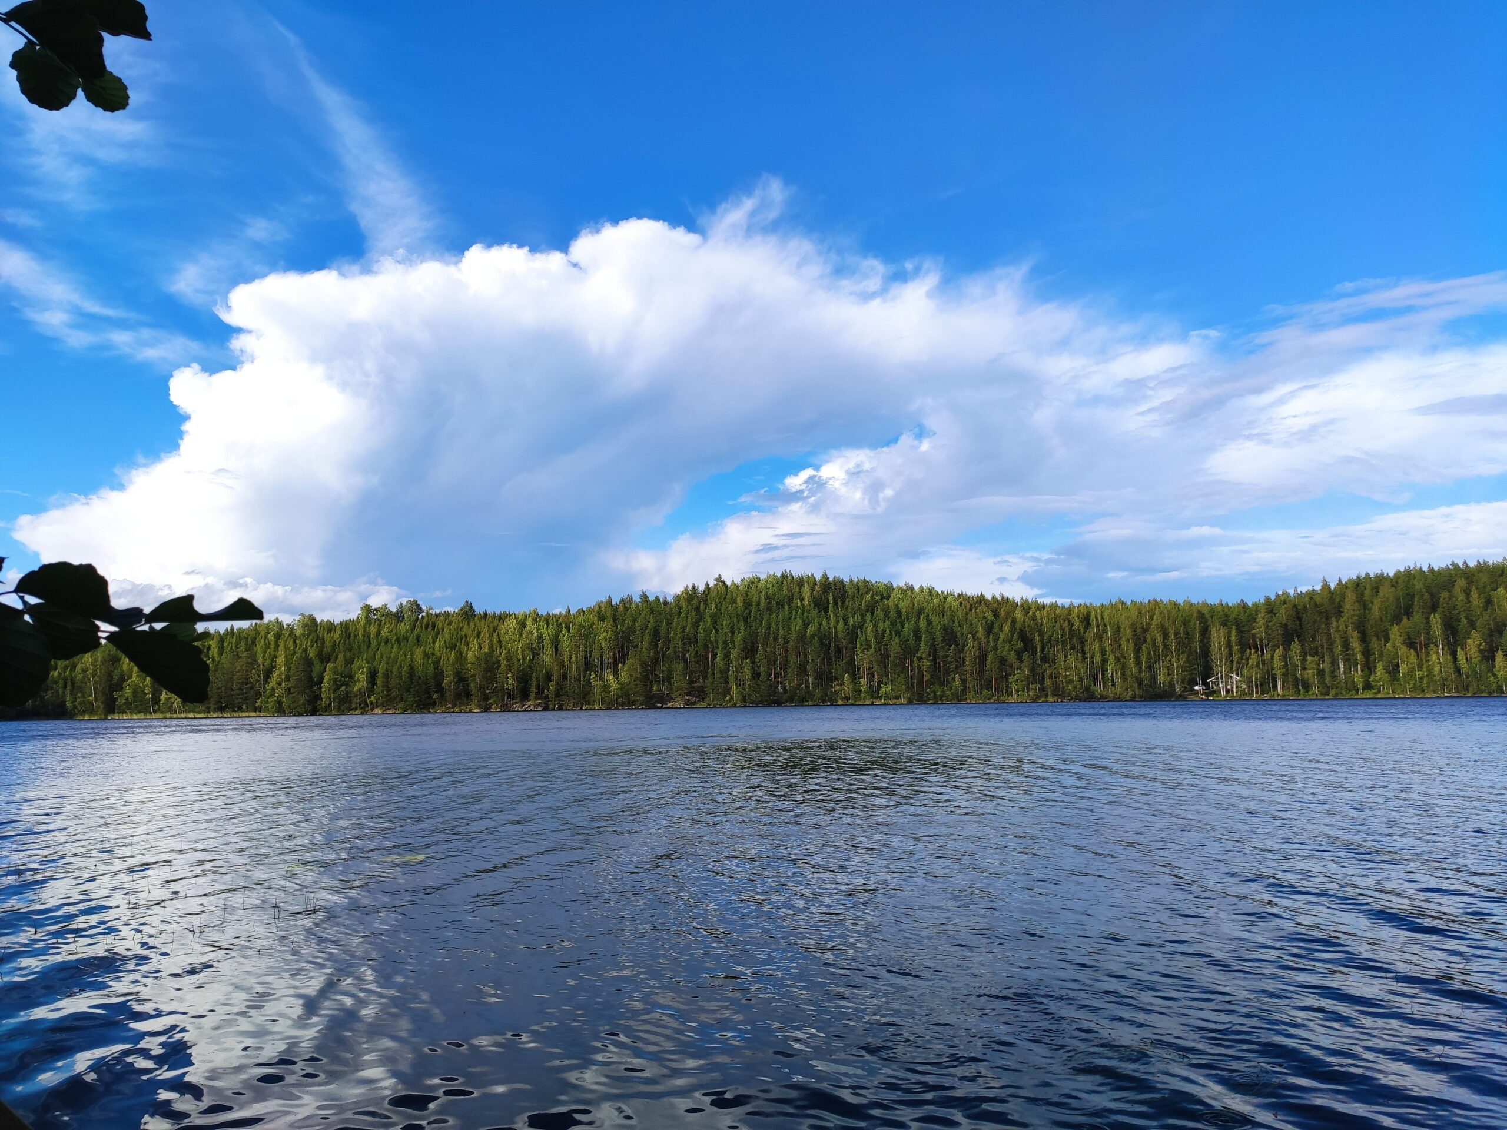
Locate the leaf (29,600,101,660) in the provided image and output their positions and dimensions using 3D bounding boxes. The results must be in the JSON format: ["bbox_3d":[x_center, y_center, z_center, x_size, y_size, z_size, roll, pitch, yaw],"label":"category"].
[{"bbox_3d":[-0.579,0.054,0.950,0.050,0.050,0.035,1,-7,-14],"label":"leaf"}]

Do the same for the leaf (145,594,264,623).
[{"bbox_3d":[-0.460,0.037,0.950,0.087,0.022,0.050,1,-7,-14],"label":"leaf"}]

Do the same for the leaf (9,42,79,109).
[{"bbox_3d":[-0.607,-0.419,0.970,0.045,0.044,0.040,1,-7,-14],"label":"leaf"}]

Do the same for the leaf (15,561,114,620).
[{"bbox_3d":[-0.566,0.021,0.930,0.063,0.046,0.045,1,-7,-14],"label":"leaf"}]

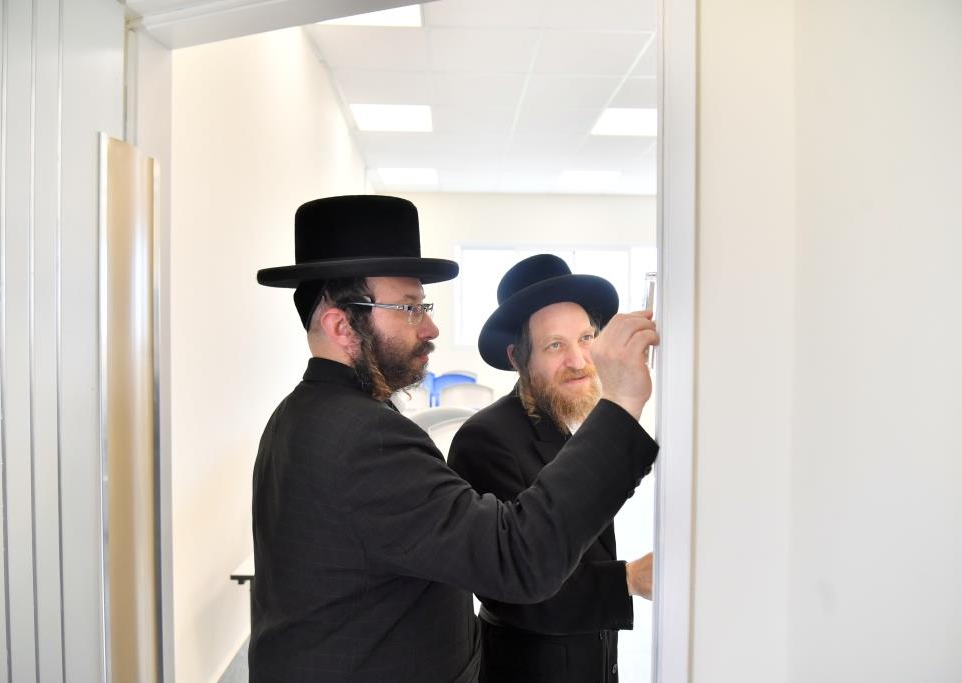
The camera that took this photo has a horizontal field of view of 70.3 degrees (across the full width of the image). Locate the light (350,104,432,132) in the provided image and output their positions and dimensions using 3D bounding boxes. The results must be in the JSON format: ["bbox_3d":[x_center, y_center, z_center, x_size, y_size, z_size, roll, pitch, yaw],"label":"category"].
[{"bbox_3d":[-0.640,-1.646,5.021,0.590,0.060,0.590,0,0,-2],"label":"light"}]

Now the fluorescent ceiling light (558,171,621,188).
[{"bbox_3d":[1.090,-1.640,6.889,0.590,0.060,0.590,0,0,-2],"label":"fluorescent ceiling light"}]

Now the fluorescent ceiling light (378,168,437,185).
[{"bbox_3d":[-0.709,-1.653,6.820,0.590,0.060,0.590,0,0,-2],"label":"fluorescent ceiling light"}]

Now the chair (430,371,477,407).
[{"bbox_3d":[-0.240,0.690,6.250,0.440,0.780,0.490,0,0,-2],"label":"chair"}]

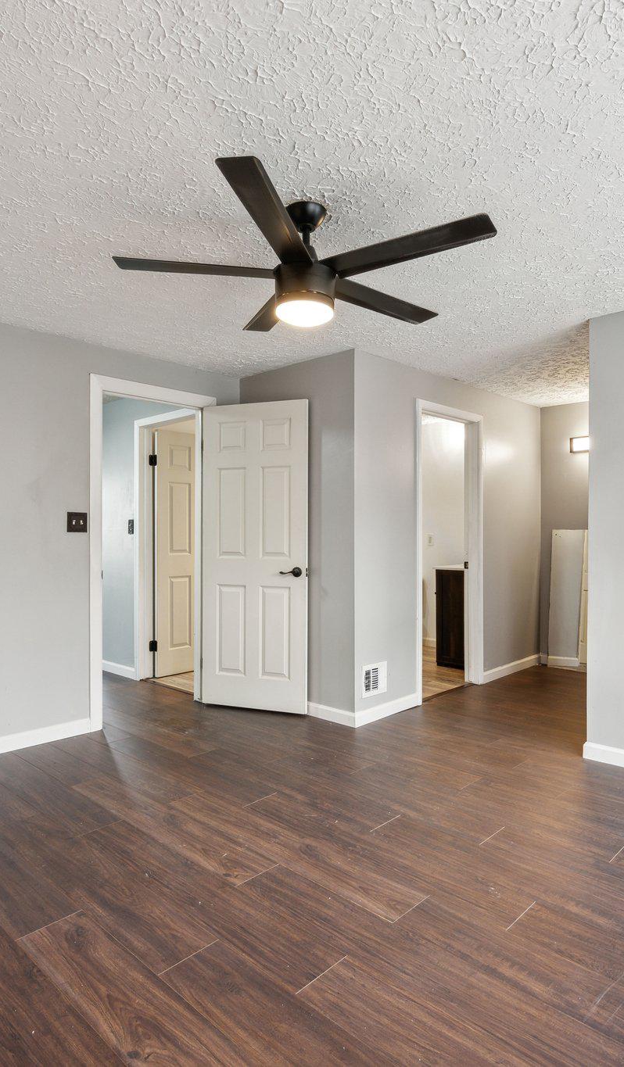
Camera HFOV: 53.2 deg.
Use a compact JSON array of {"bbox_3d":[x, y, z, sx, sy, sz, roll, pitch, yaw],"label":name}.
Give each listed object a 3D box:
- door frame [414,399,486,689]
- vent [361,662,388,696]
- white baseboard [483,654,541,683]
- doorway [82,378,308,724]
[{"bbox_3d":[0.977,0.132,4.563,0.131,2.078,0.921,0,0,44],"label":"door frame"},{"bbox_3d":[0.394,0.909,3.878,0.020,0.195,0.243,0,0,44],"label":"vent"},{"bbox_3d":[1.674,1.127,5.210,0.019,0.086,0.973,0,0,44],"label":"white baseboard"},{"bbox_3d":[-0.697,0.114,3.886,0.825,2.115,1.133,0,0,44],"label":"doorway"}]

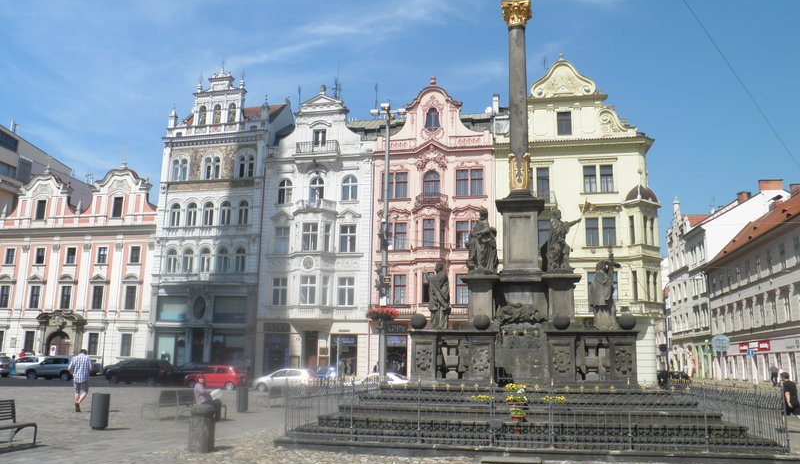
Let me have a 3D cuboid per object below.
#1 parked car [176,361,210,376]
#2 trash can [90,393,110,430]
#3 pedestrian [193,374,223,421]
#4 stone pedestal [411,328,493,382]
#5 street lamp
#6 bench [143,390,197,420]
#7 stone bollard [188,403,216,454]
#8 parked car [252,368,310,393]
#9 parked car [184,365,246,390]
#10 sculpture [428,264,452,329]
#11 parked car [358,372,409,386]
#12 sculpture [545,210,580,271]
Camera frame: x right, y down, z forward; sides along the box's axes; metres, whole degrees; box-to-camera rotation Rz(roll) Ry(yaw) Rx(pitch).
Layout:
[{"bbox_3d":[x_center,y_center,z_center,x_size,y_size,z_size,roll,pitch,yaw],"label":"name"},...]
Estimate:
[{"bbox_3d":[-13.940,9.945,46.000,4.200,1.450,1.750,-1,-11,12],"label":"parked car"},{"bbox_3d":[-6.650,3.976,14.376,0.410,0.753,0.410,1,-11,0],"label":"trash can"},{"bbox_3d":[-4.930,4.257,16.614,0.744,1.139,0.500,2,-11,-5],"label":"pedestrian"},{"bbox_3d":[1.185,2.749,14.400,1.920,1.160,0.900,-1,-11,12],"label":"stone pedestal"},{"bbox_3d":[-0.647,0.684,26.376,1.500,12.581,1.500,-2,-12,12],"label":"street lamp"},{"bbox_3d":[-6.470,4.831,18.200,0.620,0.800,1.850,-1,-11,12],"label":"bench"},{"bbox_3d":[-3.454,3.394,11.291,0.440,0.795,0.440,1,-11,0],"label":"stone bollard"},{"bbox_3d":[-7.257,9.252,40.300,3.900,1.460,1.700,-1,-11,12],"label":"parked car"},{"bbox_3d":[-10.861,8.590,38.200,3.600,1.510,1.630,-1,-11,12],"label":"parked car"},{"bbox_3d":[0.890,1.494,14.800,0.500,1.530,0.530,2,-11,-8],"label":"sculpture"},{"bbox_3d":[-1.370,9.709,41.395,4.400,1.450,1.750,-2,-12,12],"label":"parked car"},{"bbox_3d":[3.731,0.212,14.860,0.873,1.449,0.550,2,-11,-5],"label":"sculpture"}]

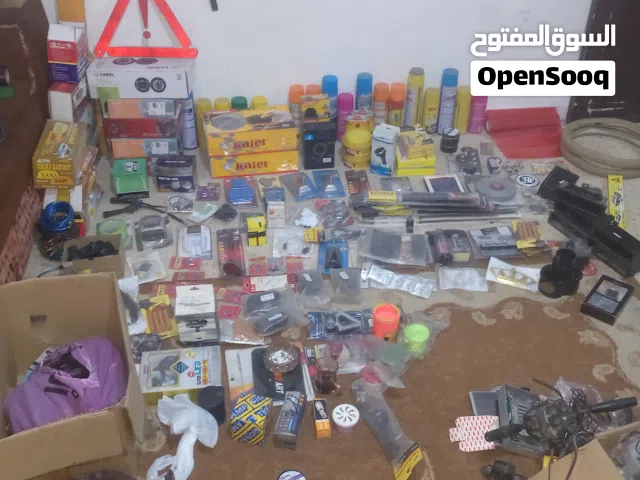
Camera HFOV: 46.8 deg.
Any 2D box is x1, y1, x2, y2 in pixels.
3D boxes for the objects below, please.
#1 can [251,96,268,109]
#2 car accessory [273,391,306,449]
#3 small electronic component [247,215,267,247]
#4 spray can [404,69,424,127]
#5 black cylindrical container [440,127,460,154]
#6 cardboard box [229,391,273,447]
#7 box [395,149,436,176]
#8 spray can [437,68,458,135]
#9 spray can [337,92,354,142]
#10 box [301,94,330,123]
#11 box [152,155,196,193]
[{"bbox_3d":[-0.246,-0.489,3.070,0.065,0.200,0.065,0,35,0],"label":"can"},{"bbox_3d":[-0.072,0.452,1.852,0.051,0.055,0.137,5,35,7],"label":"car accessory"},{"bbox_3d":[-0.217,-0.028,2.544,0.059,0.055,0.090,-4,36,-5],"label":"small electronic component"},{"bbox_3d":[0.399,-0.583,3.120,0.066,0.282,0.066,0,35,0],"label":"spray can"},{"bbox_3d":[0.536,-0.408,3.040,0.068,0.080,0.068,0,34,0],"label":"black cylindrical container"},{"bbox_3d":[-0.168,0.453,1.867,0.084,0.072,0.092,7,37,10],"label":"cardboard box"},{"bbox_3d":[0.375,-0.318,2.941,0.144,0.064,0.135,-1,35,-2],"label":"box"},{"bbox_3d":[0.547,-0.585,3.137,0.065,0.280,0.065,0,35,0],"label":"spray can"},{"bbox_3d":[0.104,-0.511,3.101,0.065,0.200,0.065,0,35,0],"label":"spray can"},{"bbox_3d":[-0.018,-0.506,2.865,0.100,0.090,0.050,-5,36,-7],"label":"box"},{"bbox_3d":[-0.538,-0.251,2.803,0.136,0.105,0.090,0,35,0],"label":"box"}]

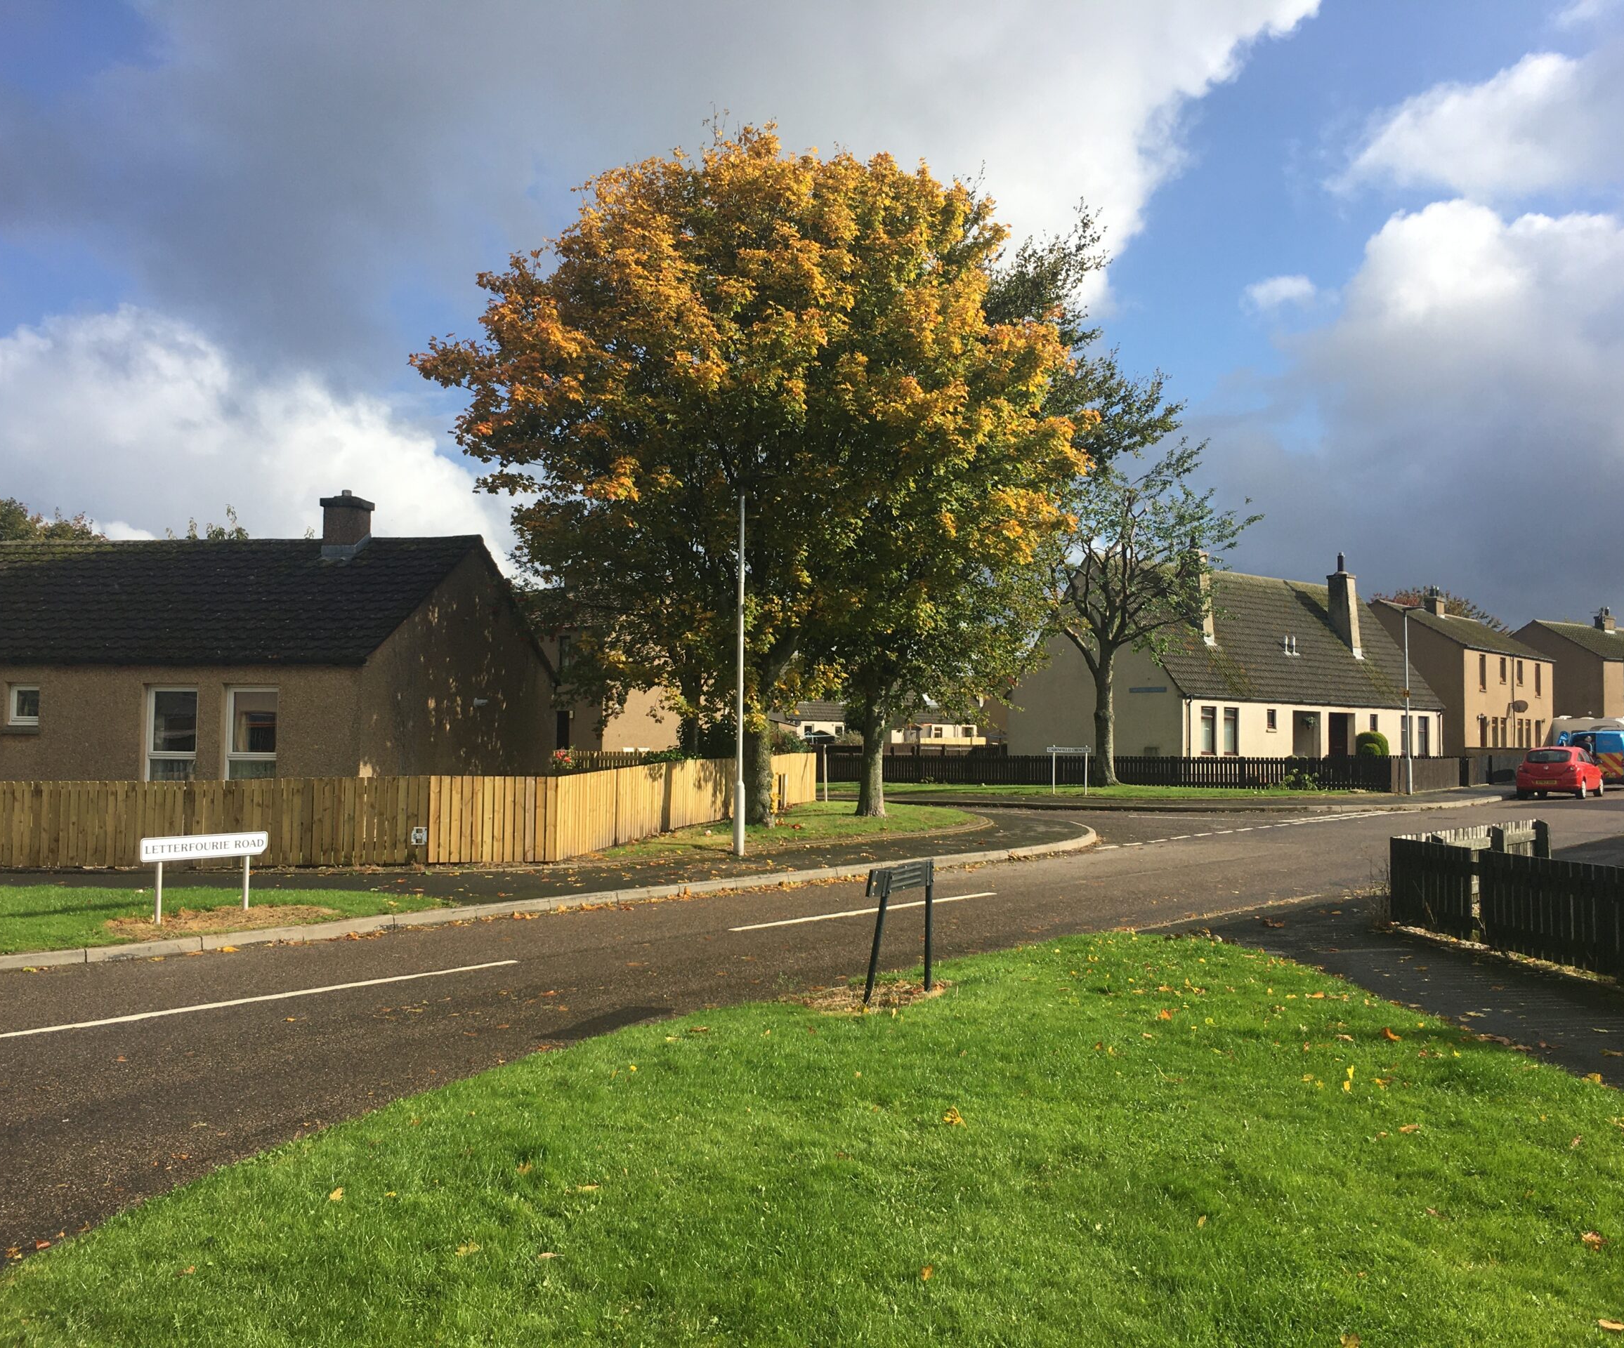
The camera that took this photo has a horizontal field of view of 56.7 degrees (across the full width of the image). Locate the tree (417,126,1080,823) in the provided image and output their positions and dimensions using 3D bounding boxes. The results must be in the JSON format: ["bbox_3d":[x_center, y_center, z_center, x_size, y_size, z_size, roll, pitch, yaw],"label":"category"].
[{"bbox_3d":[-1.142,-3.792,29.024,12.400,13.300,11.000,1,-3,0],"label":"tree"}]

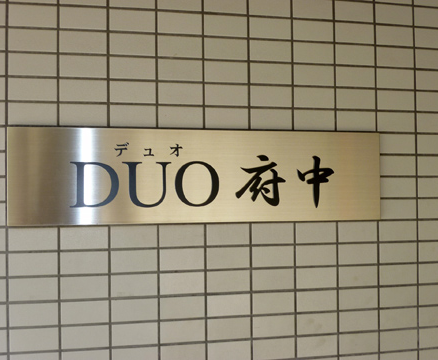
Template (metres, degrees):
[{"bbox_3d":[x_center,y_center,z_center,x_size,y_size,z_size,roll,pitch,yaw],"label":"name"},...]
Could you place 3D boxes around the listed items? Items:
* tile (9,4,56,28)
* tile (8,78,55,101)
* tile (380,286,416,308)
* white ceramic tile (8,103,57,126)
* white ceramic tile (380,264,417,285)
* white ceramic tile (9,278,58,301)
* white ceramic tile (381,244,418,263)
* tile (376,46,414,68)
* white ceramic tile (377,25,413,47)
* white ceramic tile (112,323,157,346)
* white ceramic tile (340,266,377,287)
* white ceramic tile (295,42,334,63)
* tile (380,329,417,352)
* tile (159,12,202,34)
[{"bbox_3d":[-0.375,-0.331,1.176,0.095,0.045,0.008,0,-1,-13],"label":"tile"},{"bbox_3d":[-0.374,-0.182,1.172,0.095,0.045,0.008,0,-2,-13],"label":"tile"},{"bbox_3d":[0.410,0.266,1.337,0.095,0.045,0.008,0,-1,-13],"label":"tile"},{"bbox_3d":[-0.374,-0.132,1.171,0.095,0.045,0.008,0,-2,-13],"label":"white ceramic tile"},{"bbox_3d":[0.410,0.216,1.337,0.095,0.045,0.008,0,-1,-13],"label":"white ceramic tile"},{"bbox_3d":[-0.371,0.218,1.161,0.095,0.045,0.008,0,-2,-13],"label":"white ceramic tile"},{"bbox_3d":[0.410,0.166,1.339,0.095,0.045,0.008,0,-1,-13],"label":"white ceramic tile"},{"bbox_3d":[0.406,-0.283,1.349,0.095,0.045,0.008,0,-2,-13],"label":"tile"},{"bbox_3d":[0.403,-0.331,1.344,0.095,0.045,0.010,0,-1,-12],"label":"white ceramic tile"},{"bbox_3d":[-0.175,0.318,1.204,0.095,0.045,0.008,0,-1,-13],"label":"white ceramic tile"},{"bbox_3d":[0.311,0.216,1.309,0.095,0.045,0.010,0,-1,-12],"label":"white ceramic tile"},{"bbox_3d":[0.210,-0.283,1.306,0.095,0.045,0.008,0,-1,-13],"label":"white ceramic tile"},{"bbox_3d":[0.411,0.366,1.332,0.095,0.045,0.008,0,-2,-13],"label":"tile"},{"bbox_3d":[-0.083,-0.332,1.242,0.095,0.045,0.008,0,-1,-13],"label":"tile"}]

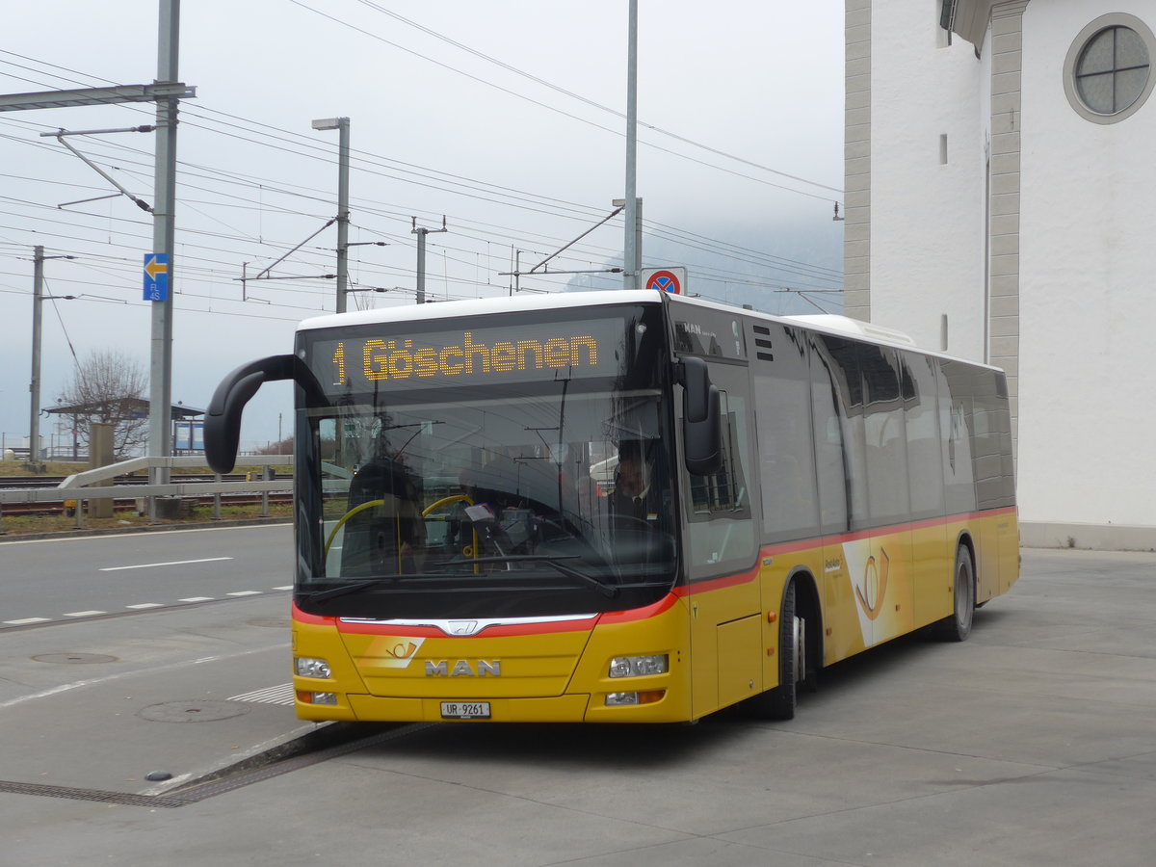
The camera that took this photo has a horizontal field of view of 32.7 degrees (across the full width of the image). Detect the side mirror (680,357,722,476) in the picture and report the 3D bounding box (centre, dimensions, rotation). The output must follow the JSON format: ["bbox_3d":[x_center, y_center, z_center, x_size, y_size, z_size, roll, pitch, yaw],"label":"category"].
[{"bbox_3d":[0.682,-0.094,10.923,0.260,0.663,0.220,-3,-2,22],"label":"side mirror"}]

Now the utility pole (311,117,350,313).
[{"bbox_3d":[-7.275,-3.832,57.272,1.300,10.646,0.300,0,-1,23],"label":"utility pole"}]

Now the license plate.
[{"bbox_3d":[-0.639,1.581,11.241,0.310,0.092,0.022,-3,-2,22],"label":"license plate"}]

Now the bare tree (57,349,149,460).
[{"bbox_3d":[-19.745,-1.143,82.000,3.900,4.731,3.900,0,-1,0],"label":"bare tree"}]

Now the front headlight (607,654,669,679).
[{"bbox_3d":[0.332,1.296,10.964,0.315,0.134,0.140,-3,-2,22],"label":"front headlight"}]

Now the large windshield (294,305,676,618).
[{"bbox_3d":[-0.645,0.192,11.450,2.420,1.743,0.340,-3,-2,22],"label":"large windshield"}]

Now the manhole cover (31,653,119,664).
[{"bbox_3d":[-3.883,1.758,15.200,0.670,0.030,0.670,0,-1,0],"label":"manhole cover"}]

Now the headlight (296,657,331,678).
[{"bbox_3d":[-1.584,1.397,11.727,0.315,0.134,0.140,-3,-2,22],"label":"headlight"}]

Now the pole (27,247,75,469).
[{"bbox_3d":[-17.226,-2.541,64.776,1.750,7.214,0.320,0,-1,23],"label":"pole"}]

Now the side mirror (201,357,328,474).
[{"bbox_3d":[-1.871,-0.139,11.623,0.630,0.700,0.430,-3,-2,22],"label":"side mirror"}]

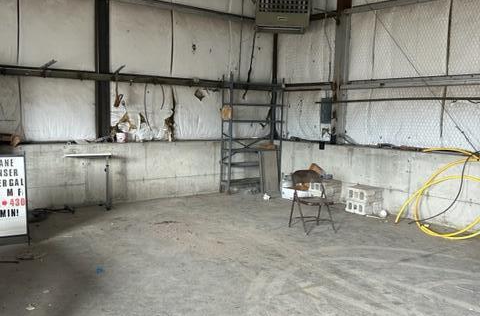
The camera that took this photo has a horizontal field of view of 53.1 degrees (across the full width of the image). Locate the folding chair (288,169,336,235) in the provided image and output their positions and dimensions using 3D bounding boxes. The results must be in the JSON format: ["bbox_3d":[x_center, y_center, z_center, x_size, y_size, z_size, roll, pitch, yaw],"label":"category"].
[{"bbox_3d":[0.997,0.583,6.467,0.465,0.775,0.488,-1,6,-22],"label":"folding chair"}]

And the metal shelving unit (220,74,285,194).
[{"bbox_3d":[0.271,-0.473,9.487,1.300,2.279,0.320,-3,7,-38],"label":"metal shelving unit"}]

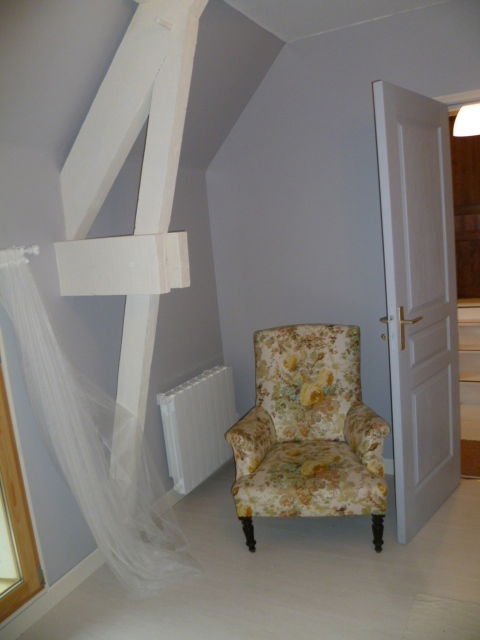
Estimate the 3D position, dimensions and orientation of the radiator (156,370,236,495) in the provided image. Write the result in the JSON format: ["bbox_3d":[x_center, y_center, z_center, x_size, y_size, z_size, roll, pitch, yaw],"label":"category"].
[{"bbox_3d":[-0.219,0.636,3.098,0.110,0.572,0.660,-1,8,26],"label":"radiator"}]

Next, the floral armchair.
[{"bbox_3d":[0.350,0.552,2.640,0.730,0.955,0.730,-4,7,8],"label":"floral armchair"}]

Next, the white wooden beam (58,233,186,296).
[{"bbox_3d":[-0.495,-0.226,2.185,0.515,0.228,0.220,-1,8,26],"label":"white wooden beam"}]

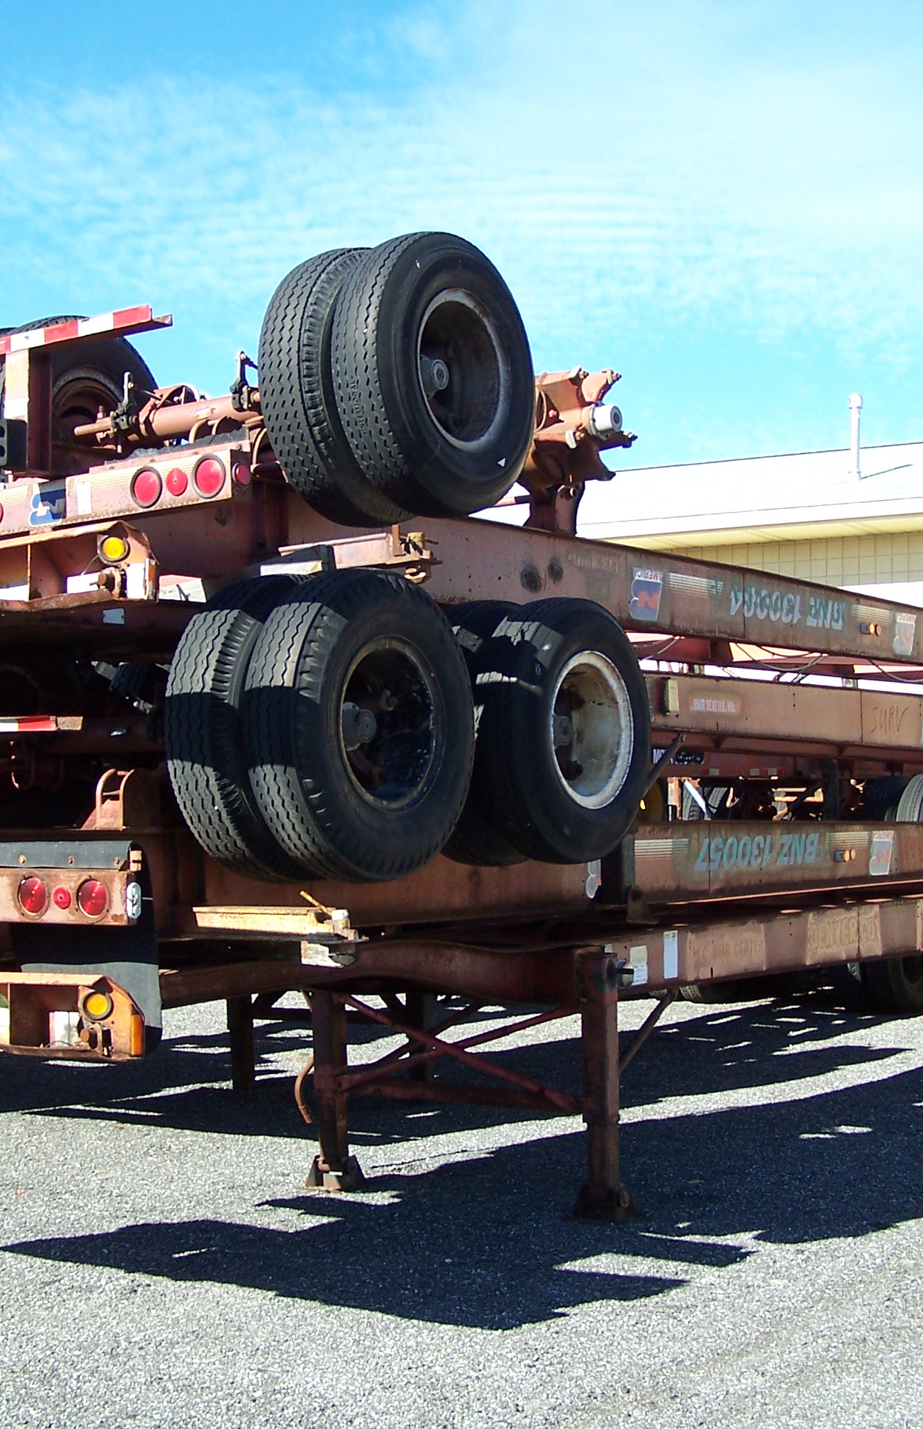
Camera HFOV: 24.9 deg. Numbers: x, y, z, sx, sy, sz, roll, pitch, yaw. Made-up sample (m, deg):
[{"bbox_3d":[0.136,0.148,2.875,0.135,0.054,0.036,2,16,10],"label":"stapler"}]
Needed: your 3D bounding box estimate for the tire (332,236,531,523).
[{"bbox_3d":[-0.087,-1.228,7.574,0.265,1.023,1.023,-4,-4,34],"label":"tire"}]

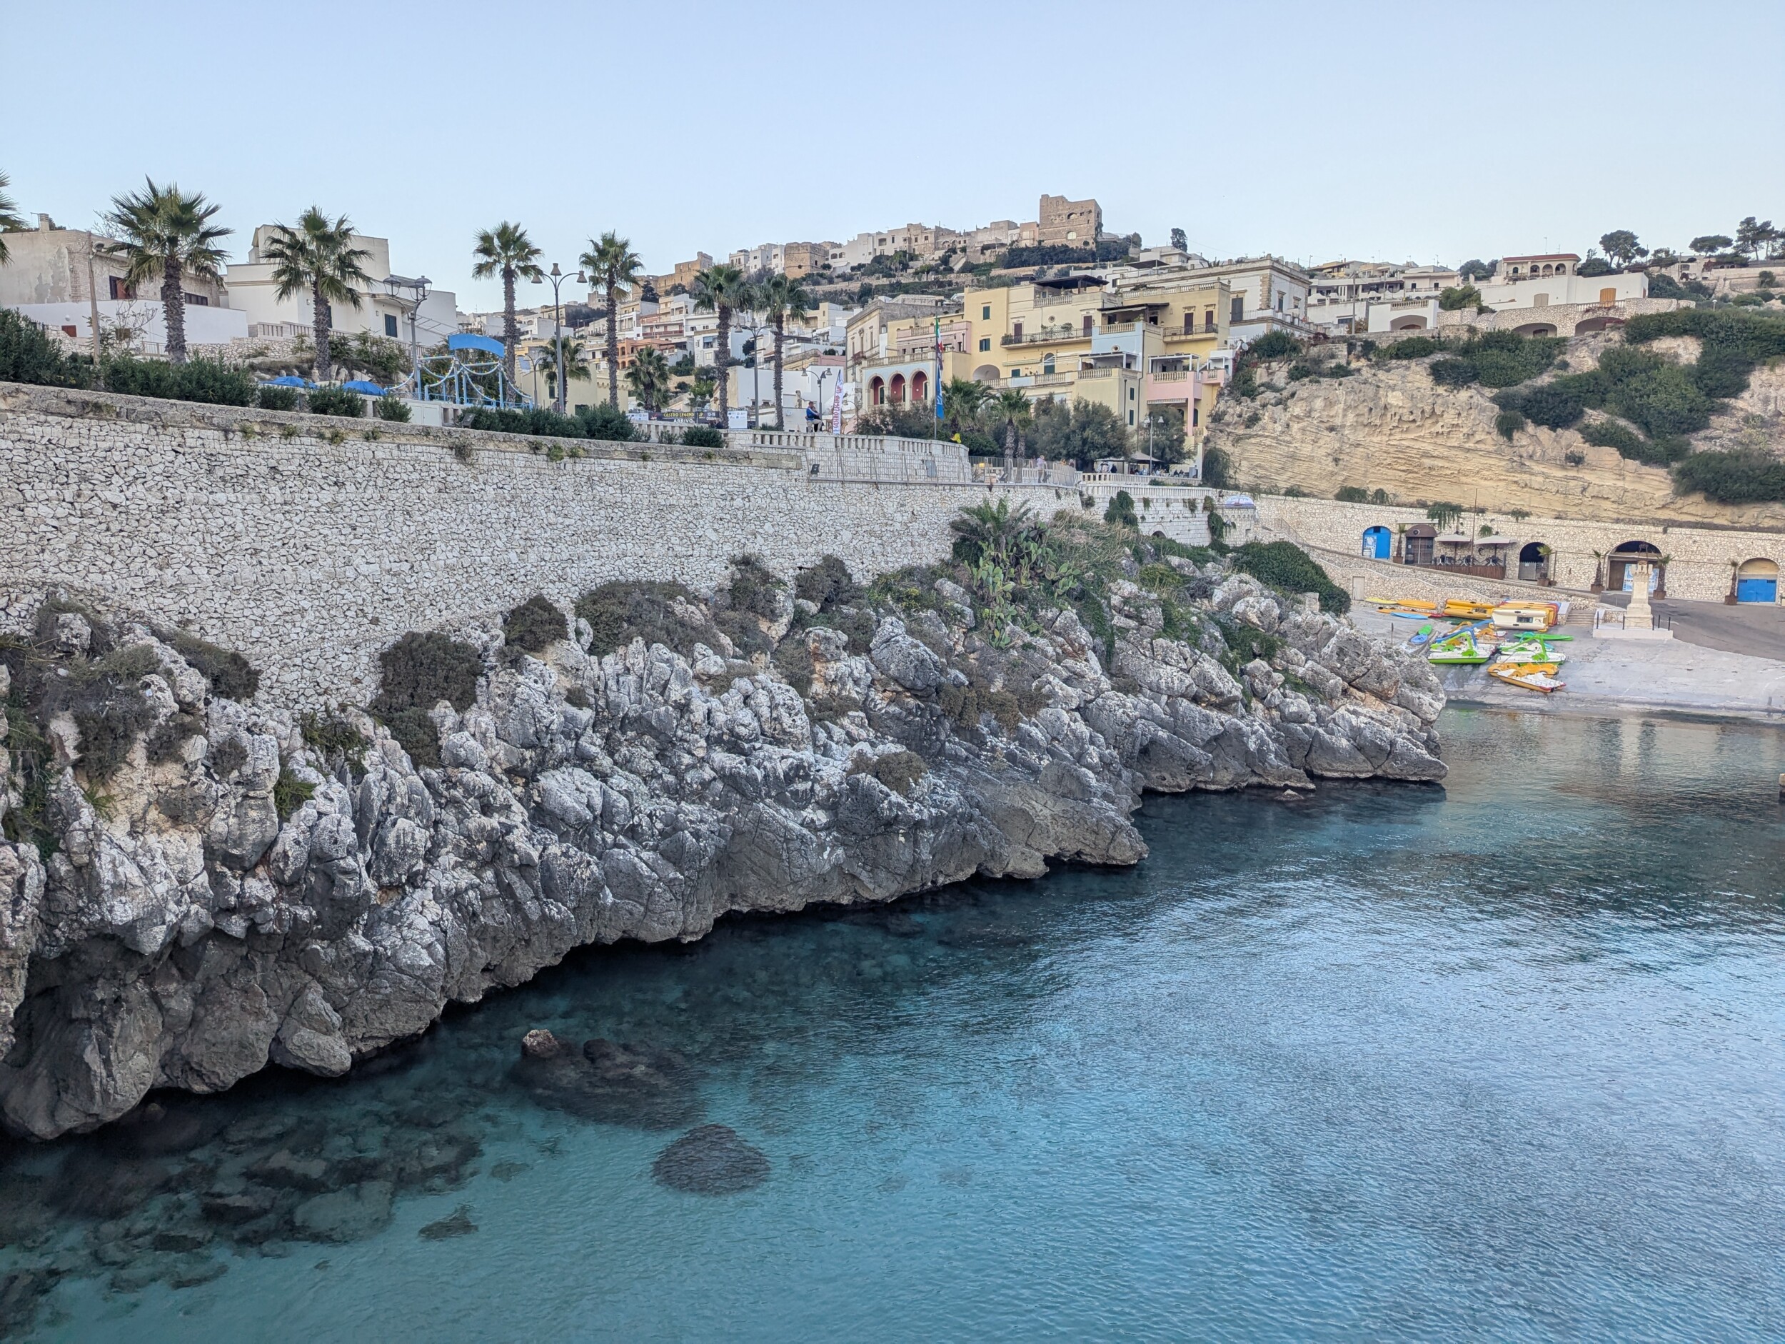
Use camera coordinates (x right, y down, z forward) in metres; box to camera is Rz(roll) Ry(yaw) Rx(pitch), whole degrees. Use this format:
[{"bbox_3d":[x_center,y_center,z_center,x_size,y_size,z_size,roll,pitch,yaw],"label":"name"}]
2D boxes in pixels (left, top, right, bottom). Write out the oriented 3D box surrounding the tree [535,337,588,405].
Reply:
[{"bbox_3d":[-18.609,-15.734,70.434,3.000,6.300,3.000,0,8,0],"label":"tree"}]

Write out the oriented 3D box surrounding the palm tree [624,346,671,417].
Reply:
[{"bbox_3d":[-14.593,-16.179,74.441,2.700,6.400,2.700,0,8,0],"label":"palm tree"}]

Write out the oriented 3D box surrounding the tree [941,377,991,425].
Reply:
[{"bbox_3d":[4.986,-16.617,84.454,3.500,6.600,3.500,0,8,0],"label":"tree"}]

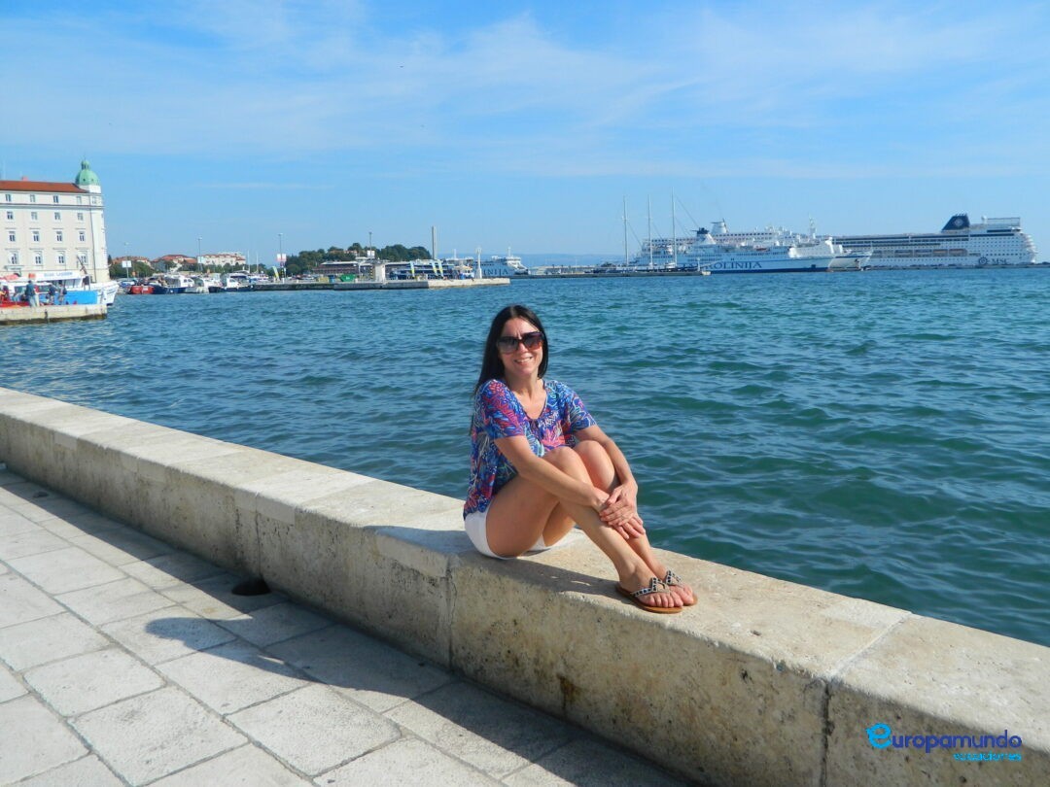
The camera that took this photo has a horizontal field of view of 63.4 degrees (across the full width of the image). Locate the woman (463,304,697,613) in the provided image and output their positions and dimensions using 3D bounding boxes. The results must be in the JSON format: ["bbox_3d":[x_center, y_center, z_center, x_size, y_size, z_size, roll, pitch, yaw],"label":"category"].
[{"bbox_3d":[0.176,0.145,2.680,0.440,0.850,0.820,-9,11,-44],"label":"woman"}]

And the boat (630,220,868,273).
[{"bbox_3d":[134.000,-89.813,530.000,130.000,29.000,20.000,2,9,18],"label":"boat"}]

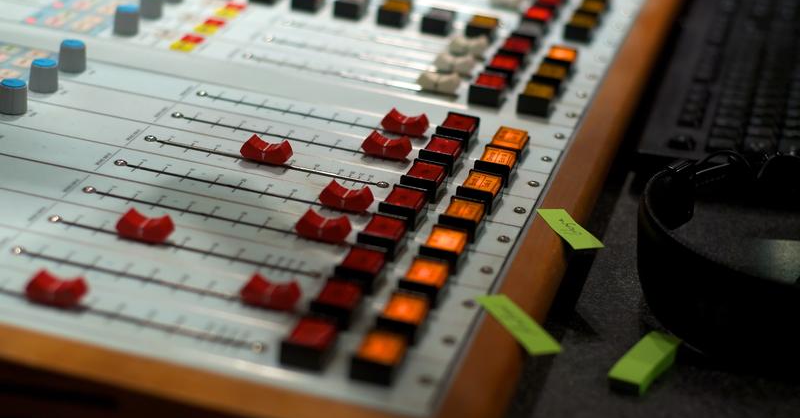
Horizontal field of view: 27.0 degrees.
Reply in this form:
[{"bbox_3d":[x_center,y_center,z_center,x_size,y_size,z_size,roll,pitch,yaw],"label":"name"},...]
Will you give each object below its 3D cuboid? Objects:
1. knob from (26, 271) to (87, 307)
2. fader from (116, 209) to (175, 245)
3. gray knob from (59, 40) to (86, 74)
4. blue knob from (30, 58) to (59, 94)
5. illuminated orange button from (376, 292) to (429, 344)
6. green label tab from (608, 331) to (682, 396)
[{"bbox_3d":[-0.137,0.032,0.663,0.023,0.010,0.011,11,25,12],"label":"knob"},{"bbox_3d":[-0.112,0.007,0.734,0.024,0.010,0.010,11,25,12],"label":"fader"},{"bbox_3d":[-0.176,-0.083,0.901,0.015,0.015,0.015,5,24,-2],"label":"gray knob"},{"bbox_3d":[-0.185,-0.069,0.869,0.015,0.014,0.015,5,24,-2],"label":"blue knob"},{"bbox_3d":[0.001,0.044,0.670,0.016,0.010,0.023,11,25,12],"label":"illuminated orange button"},{"bbox_3d":[0.112,0.071,0.759,0.015,0.007,0.049,13,26,28],"label":"green label tab"}]

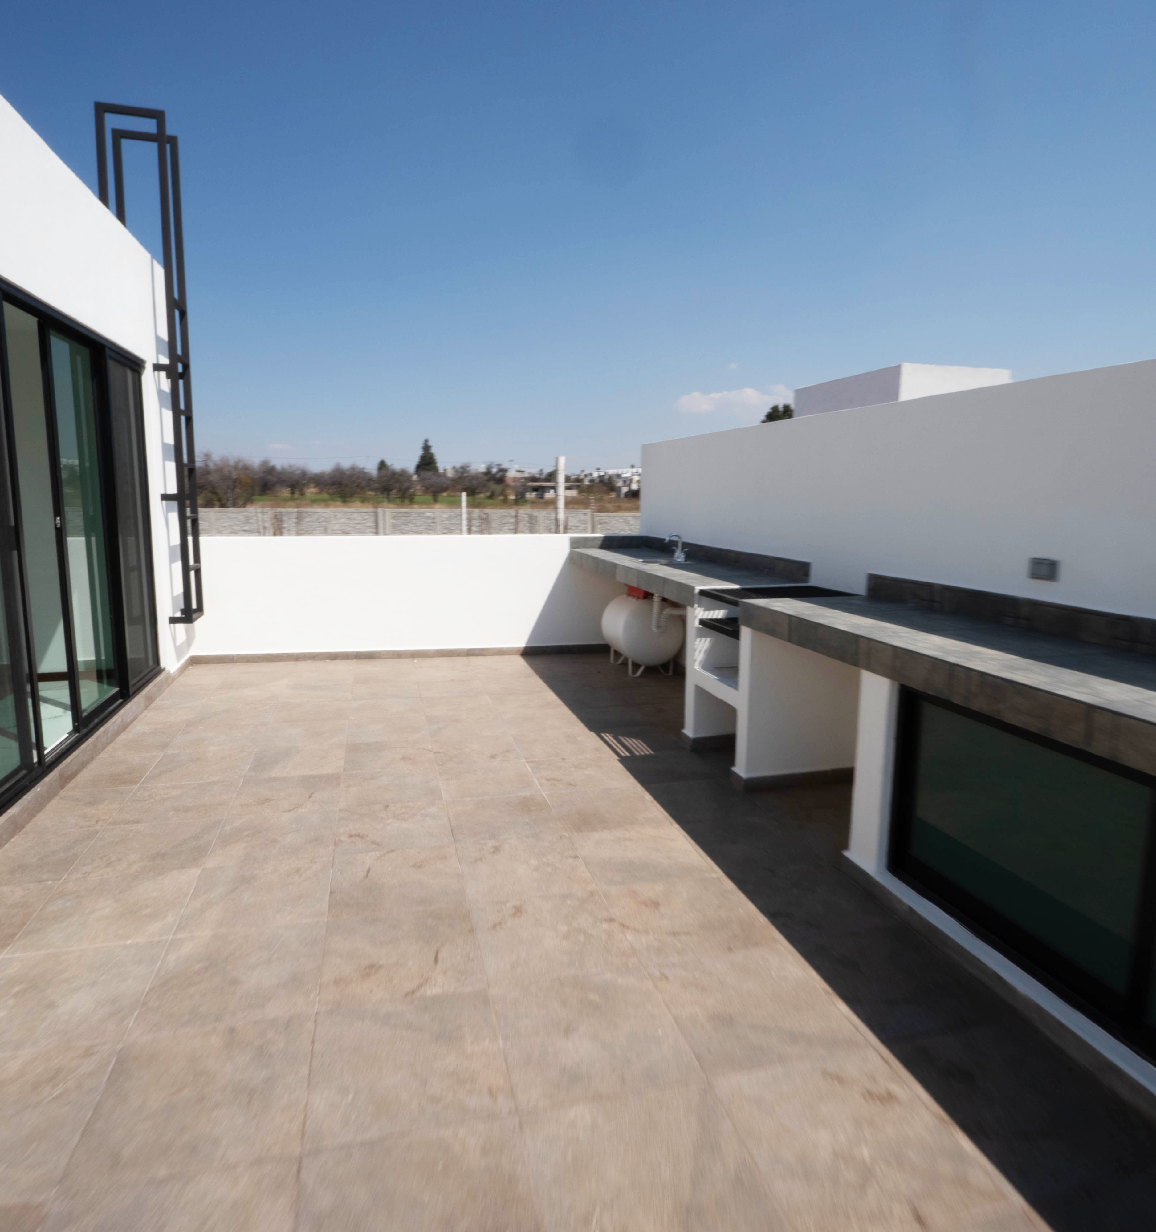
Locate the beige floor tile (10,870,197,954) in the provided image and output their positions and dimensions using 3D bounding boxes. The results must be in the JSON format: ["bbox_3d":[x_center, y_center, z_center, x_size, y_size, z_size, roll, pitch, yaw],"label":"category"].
[{"bbox_3d":[-1.535,0.967,2.547,0.446,0.012,0.455,-1,9,-15],"label":"beige floor tile"}]

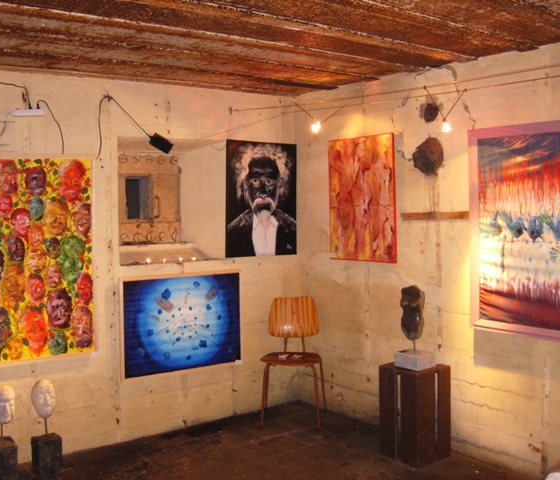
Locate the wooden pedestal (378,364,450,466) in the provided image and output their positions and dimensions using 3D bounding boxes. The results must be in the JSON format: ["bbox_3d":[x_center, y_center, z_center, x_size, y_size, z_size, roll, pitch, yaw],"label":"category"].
[{"bbox_3d":[0.774,0.983,3.819,0.283,0.520,0.283,-3,3,-39],"label":"wooden pedestal"}]

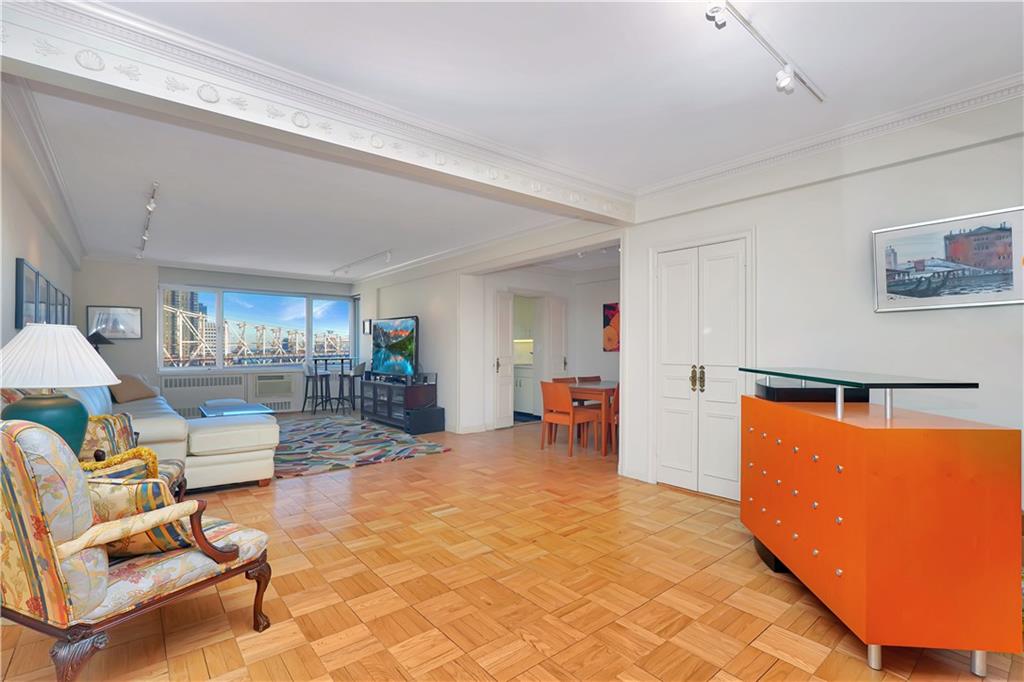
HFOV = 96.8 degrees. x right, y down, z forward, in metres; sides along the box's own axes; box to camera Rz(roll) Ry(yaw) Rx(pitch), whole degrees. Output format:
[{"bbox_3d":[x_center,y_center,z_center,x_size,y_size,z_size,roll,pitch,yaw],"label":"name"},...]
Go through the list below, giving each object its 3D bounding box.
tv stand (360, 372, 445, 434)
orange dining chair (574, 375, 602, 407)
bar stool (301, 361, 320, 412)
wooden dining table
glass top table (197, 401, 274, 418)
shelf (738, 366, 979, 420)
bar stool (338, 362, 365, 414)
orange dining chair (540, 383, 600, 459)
[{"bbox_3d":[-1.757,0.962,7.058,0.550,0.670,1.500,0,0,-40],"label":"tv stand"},{"bbox_3d":[1.202,0.890,6.103,0.450,0.800,0.480,0,0,-40],"label":"orange dining chair"},{"bbox_3d":[-3.520,0.839,8.250,0.460,0.930,0.420,0,0,-40],"label":"bar stool"},{"bbox_3d":[1.227,0.913,5.757,1.300,0.750,0.920,0,0,-40],"label":"wooden dining table"},{"bbox_3d":[-3.481,1.073,5.752,0.670,0.430,0.980,0,0,-40],"label":"glass top table"},{"bbox_3d":[1.546,0.248,2.232,0.390,0.170,1.145,0,0,5],"label":"shelf"},{"bbox_3d":[-2.970,0.846,8.430,0.460,0.920,0.420,0,0,-40],"label":"bar stool"},{"bbox_3d":[0.673,0.878,5.357,0.500,0.815,0.460,0,0,-40],"label":"orange dining chair"}]

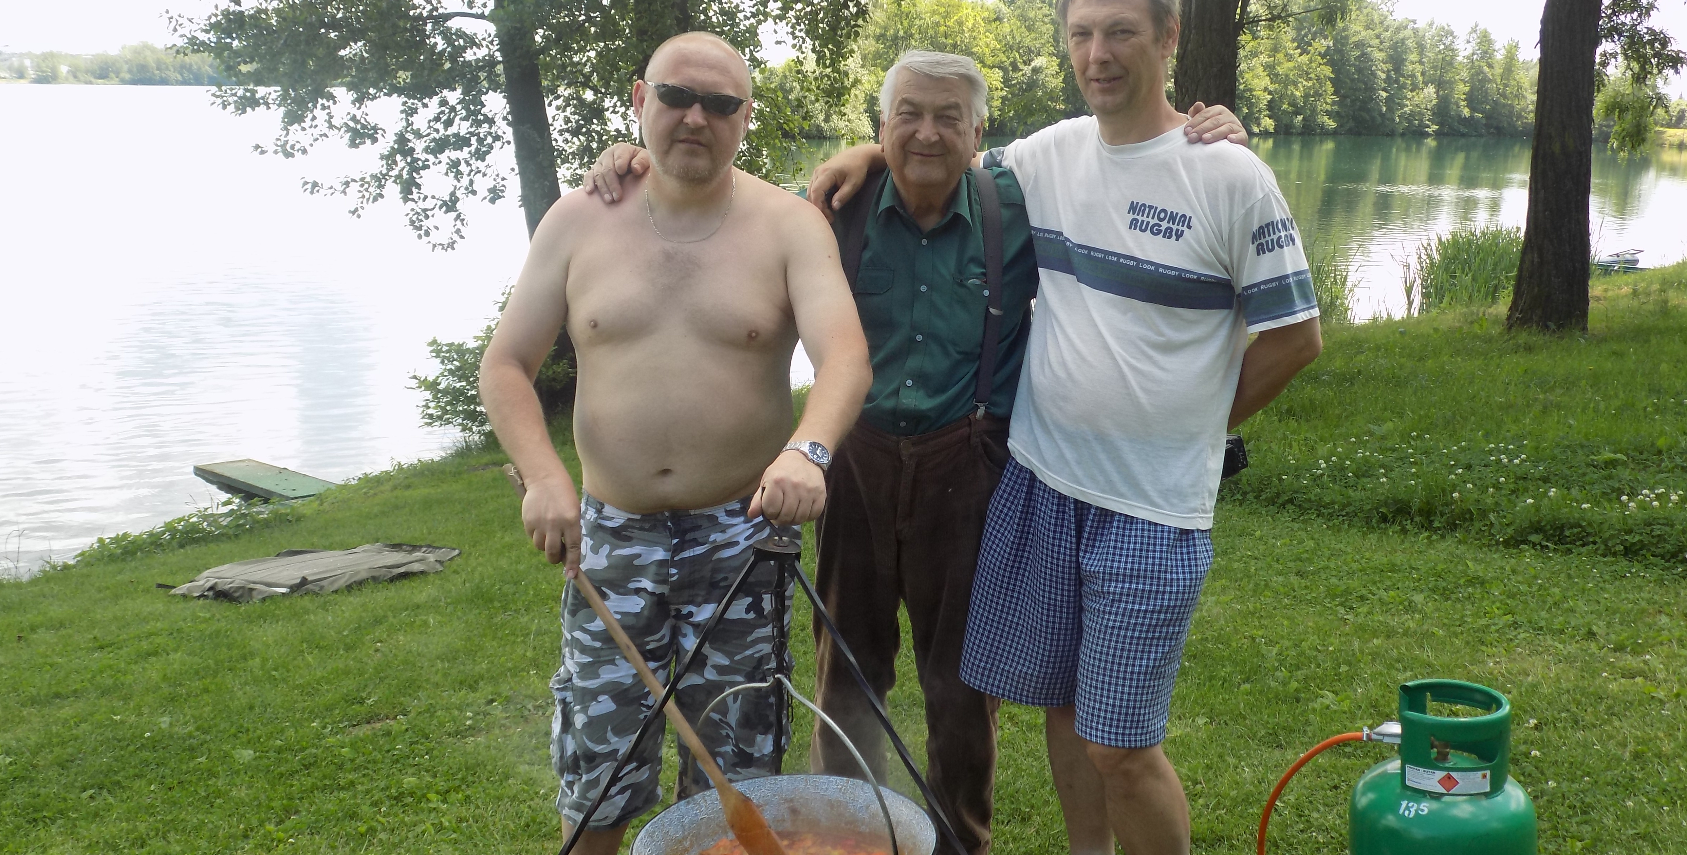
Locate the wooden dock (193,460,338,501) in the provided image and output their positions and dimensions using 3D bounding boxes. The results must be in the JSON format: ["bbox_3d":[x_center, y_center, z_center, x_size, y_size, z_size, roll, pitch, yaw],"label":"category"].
[{"bbox_3d":[-3.308,0.352,8.433,1.125,0.120,0.357,11,17,39],"label":"wooden dock"}]

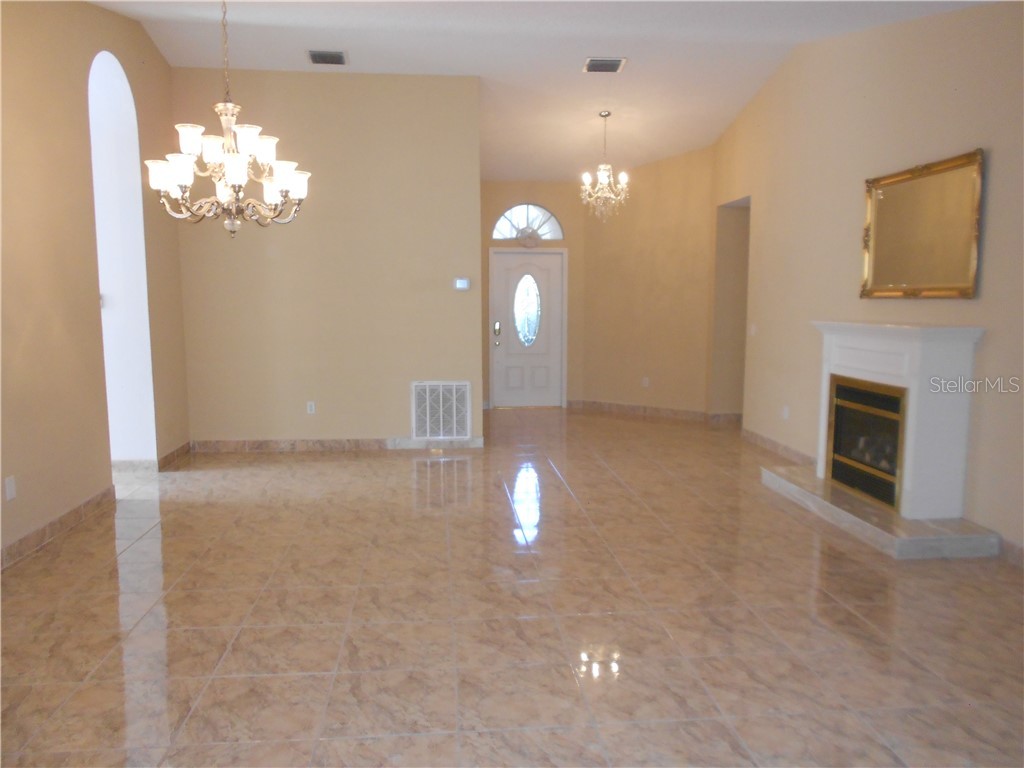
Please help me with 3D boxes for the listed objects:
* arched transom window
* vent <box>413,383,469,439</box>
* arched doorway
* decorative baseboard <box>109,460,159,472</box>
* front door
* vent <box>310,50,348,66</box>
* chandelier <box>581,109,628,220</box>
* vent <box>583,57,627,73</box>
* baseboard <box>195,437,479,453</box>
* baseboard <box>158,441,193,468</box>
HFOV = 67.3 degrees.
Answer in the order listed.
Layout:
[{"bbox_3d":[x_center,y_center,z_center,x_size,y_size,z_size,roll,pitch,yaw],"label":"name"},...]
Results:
[{"bbox_3d":[0.200,-2.051,9.781,0.916,0.461,0.080,-1,7,-5],"label":"arched transom window"},{"bbox_3d":[-0.675,0.262,7.359,0.562,0.579,0.030,-1,7,-5],"label":"vent"},{"bbox_3d":[-2.982,-0.792,5.772,0.200,3.179,0.881,-1,7,-5],"label":"arched doorway"},{"bbox_3d":[-3.138,0.688,6.361,0.400,0.101,0.020,-1,7,-5],"label":"decorative baseboard"},{"bbox_3d":[0.217,-0.710,9.931,1.012,2.045,0.080,-1,7,-5],"label":"front door"},{"bbox_3d":[-1.589,-2.827,6.678,0.335,0.030,0.245,-1,-6,-5],"label":"vent"},{"bbox_3d":[0.956,-2.230,7.903,0.500,1.101,0.500,-1,7,-5],"label":"chandelier"},{"bbox_3d":[0.834,-2.854,6.890,0.355,0.030,0.255,-1,-6,-5],"label":"vent"},{"bbox_3d":[-1.647,0.578,7.306,2.756,0.101,0.020,-1,7,-5],"label":"baseboard"},{"bbox_3d":[-2.974,0.638,6.791,0.020,0.101,0.799,-1,7,-5],"label":"baseboard"}]

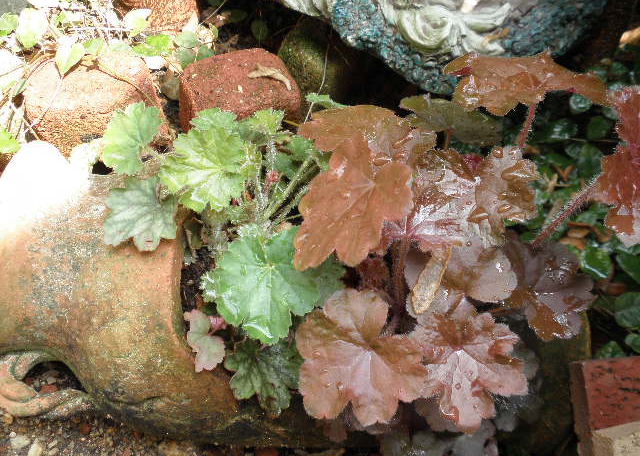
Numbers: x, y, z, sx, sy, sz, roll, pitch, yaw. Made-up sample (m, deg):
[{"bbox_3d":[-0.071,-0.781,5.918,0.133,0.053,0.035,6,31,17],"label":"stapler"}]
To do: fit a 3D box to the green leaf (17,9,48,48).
[{"bbox_3d":[-0.395,-0.274,0.940,0.043,0.015,0.057,6,57,4],"label":"green leaf"}]

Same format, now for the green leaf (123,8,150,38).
[{"bbox_3d":[-0.252,-0.282,0.940,0.034,0.013,0.042,17,55,12],"label":"green leaf"}]

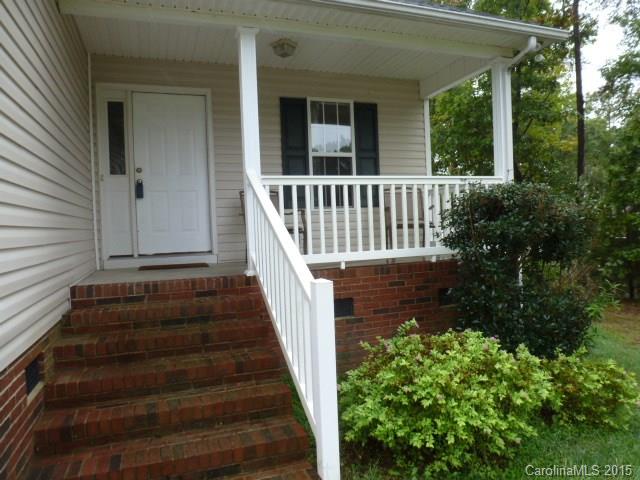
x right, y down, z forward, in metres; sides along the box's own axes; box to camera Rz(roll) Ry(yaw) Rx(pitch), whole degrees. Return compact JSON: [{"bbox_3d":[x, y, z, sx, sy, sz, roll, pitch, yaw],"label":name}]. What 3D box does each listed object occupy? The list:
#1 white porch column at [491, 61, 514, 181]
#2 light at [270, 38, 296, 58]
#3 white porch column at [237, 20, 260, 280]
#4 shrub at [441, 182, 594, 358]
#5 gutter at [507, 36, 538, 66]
[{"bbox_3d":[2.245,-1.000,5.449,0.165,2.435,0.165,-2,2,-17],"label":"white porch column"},{"bbox_3d":[-0.432,-2.250,5.289,0.310,0.155,0.310,-2,2,-17],"label":"light"},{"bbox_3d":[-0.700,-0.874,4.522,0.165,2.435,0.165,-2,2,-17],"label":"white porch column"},{"bbox_3d":[2.052,0.470,4.666,1.500,2.050,1.350,-2,2,-17],"label":"shrub"},{"bbox_3d":[2.348,-2.188,5.167,0.100,0.250,0.440,-2,2,-17],"label":"gutter"}]

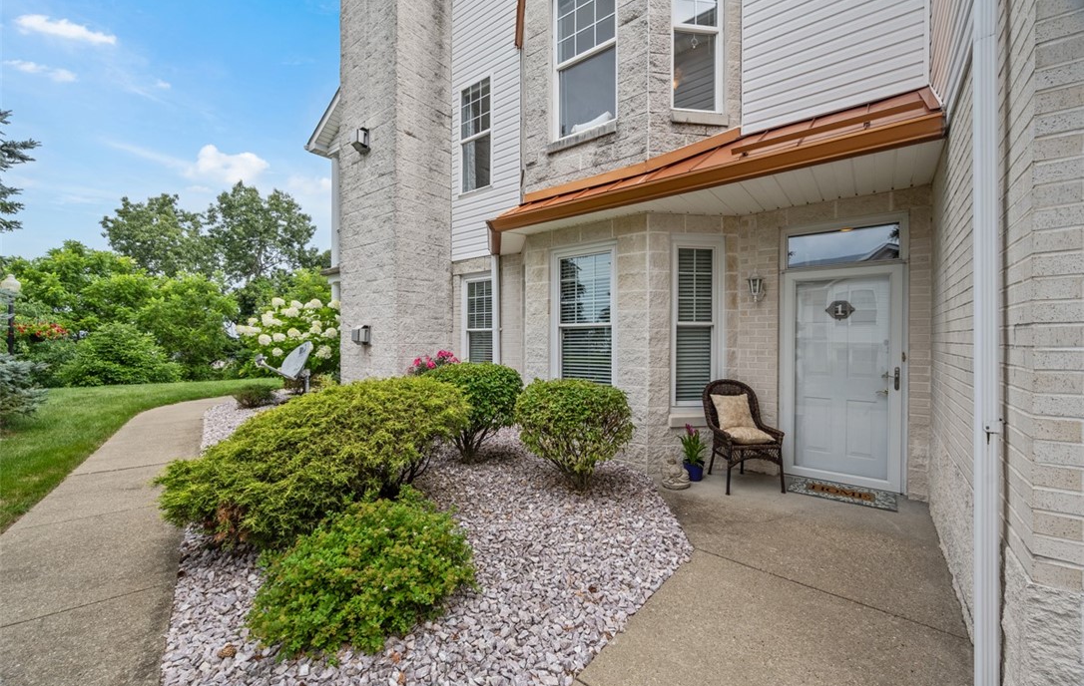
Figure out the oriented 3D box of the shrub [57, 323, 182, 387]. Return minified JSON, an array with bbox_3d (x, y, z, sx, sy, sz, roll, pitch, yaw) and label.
[{"bbox_3d":[-14.300,0.380,14.300,3.000,2.050,2.800,0,0,-45],"label":"shrub"}]

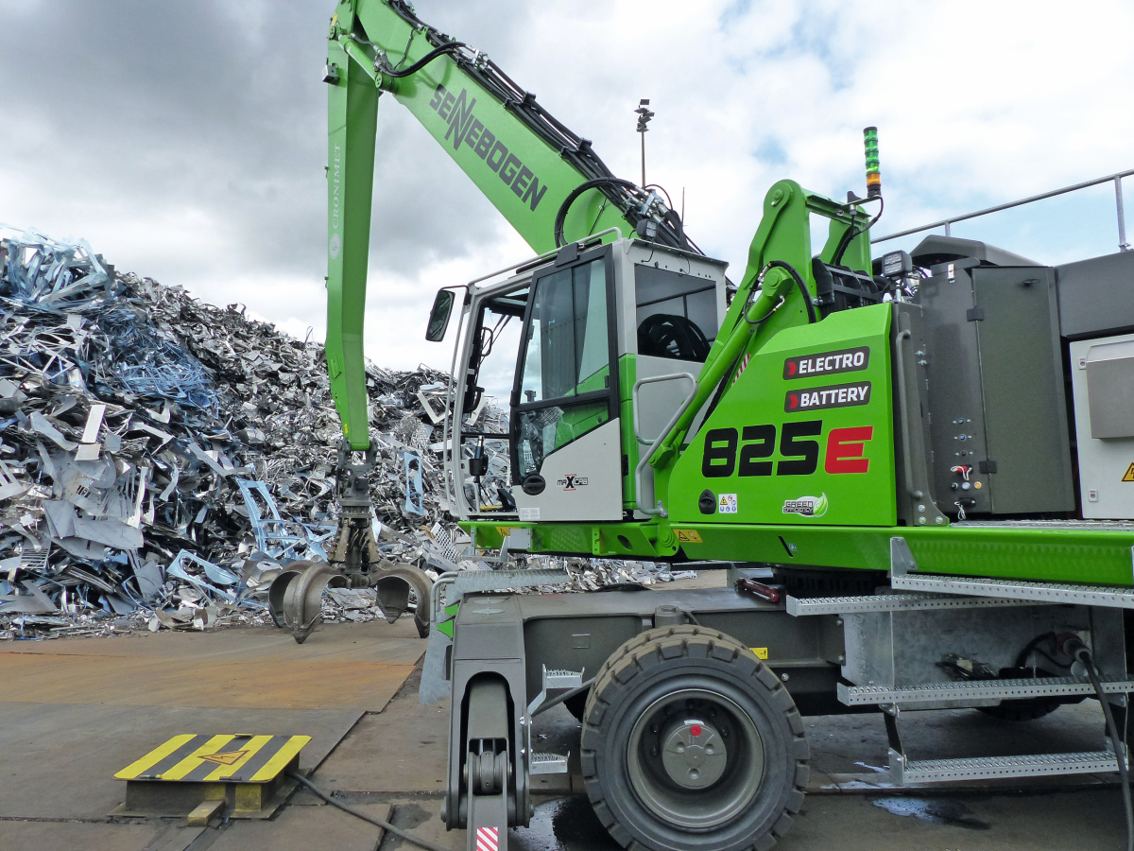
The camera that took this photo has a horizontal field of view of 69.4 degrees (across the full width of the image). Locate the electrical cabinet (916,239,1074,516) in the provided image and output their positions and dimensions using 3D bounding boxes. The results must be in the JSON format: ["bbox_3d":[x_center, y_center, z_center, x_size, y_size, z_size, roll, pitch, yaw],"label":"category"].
[{"bbox_3d":[1.820,-0.150,3.570,0.530,1.060,0.400,-3,-4,12],"label":"electrical cabinet"}]

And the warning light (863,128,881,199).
[{"bbox_3d":[1.822,-1.565,4.860,0.072,0.410,0.072,2,-5,-40],"label":"warning light"}]

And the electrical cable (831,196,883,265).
[{"bbox_3d":[1.765,-1.170,4.950,0.150,0.410,0.270,2,-5,-40],"label":"electrical cable"}]

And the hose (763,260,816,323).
[{"bbox_3d":[1.277,-0.767,4.700,0.100,0.370,0.310,2,-5,-40],"label":"hose"}]

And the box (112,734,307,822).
[{"bbox_3d":[-1.970,1.975,4.670,0.830,0.200,0.810,0,-5,-2],"label":"box"}]

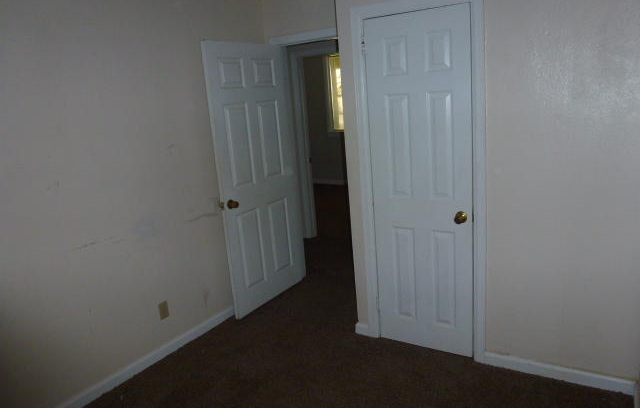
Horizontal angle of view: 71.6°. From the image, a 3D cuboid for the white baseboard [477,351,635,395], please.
[{"bbox_3d":[1.278,0.933,2.484,0.782,0.074,0.018,3,14,32],"label":"white baseboard"}]

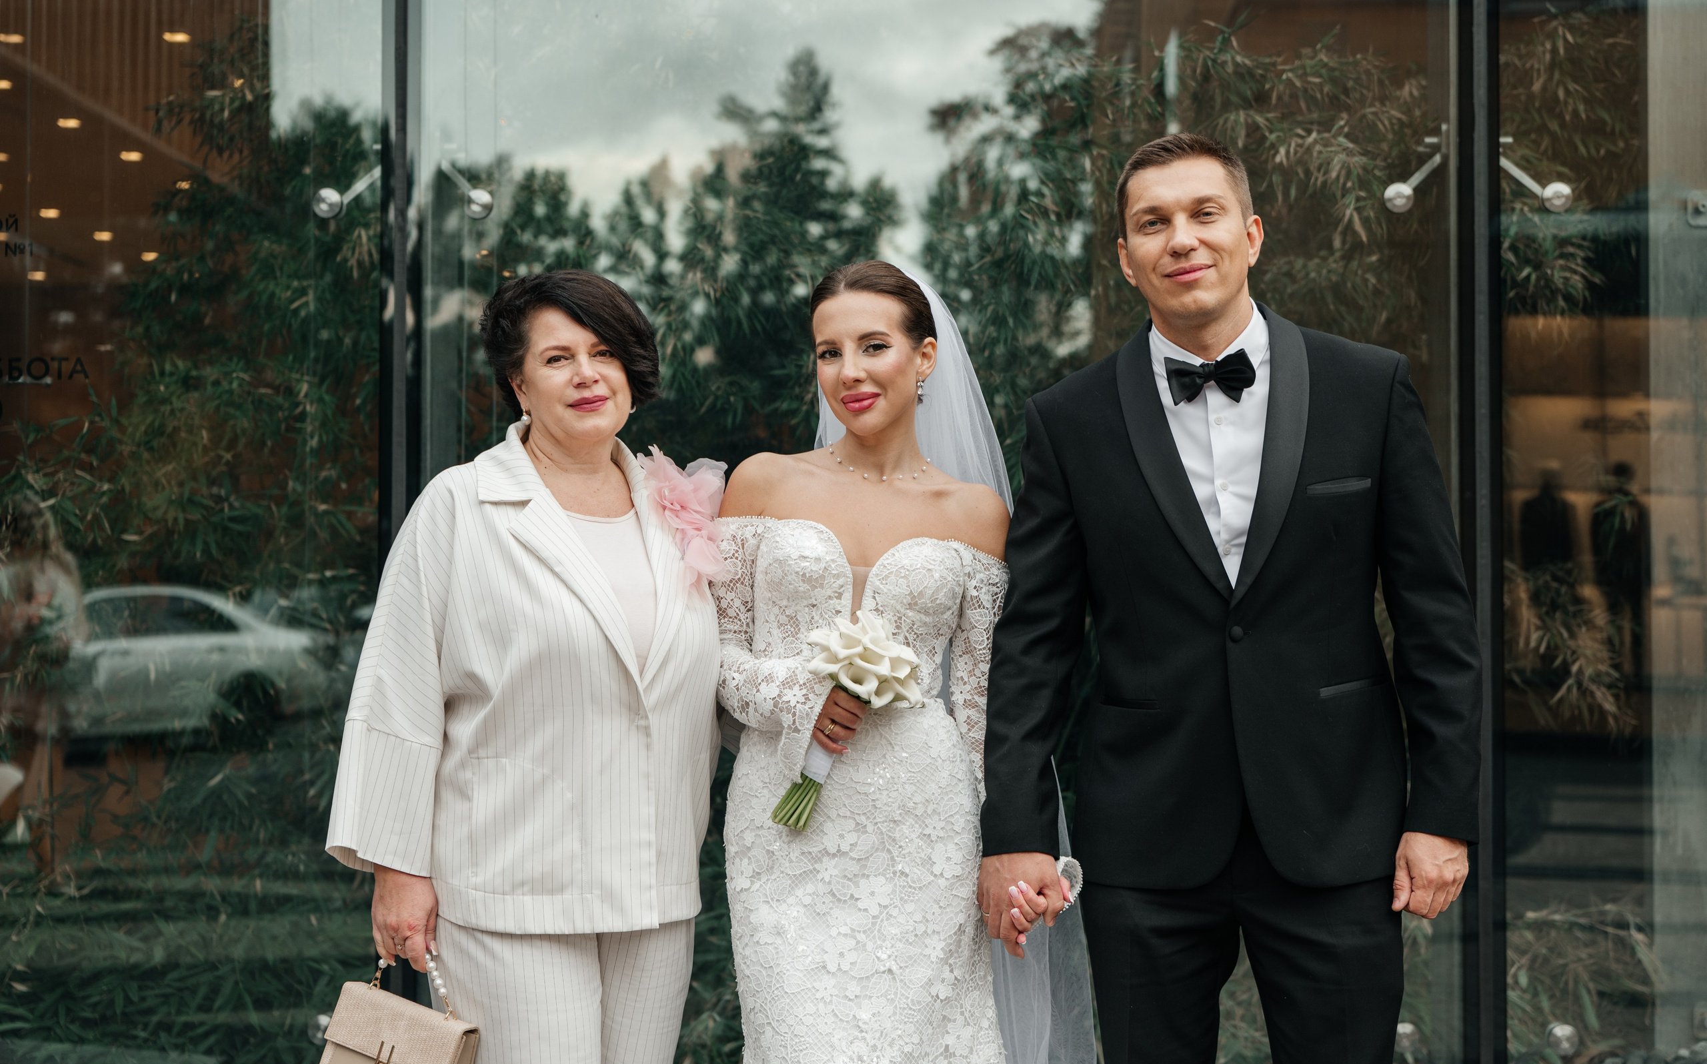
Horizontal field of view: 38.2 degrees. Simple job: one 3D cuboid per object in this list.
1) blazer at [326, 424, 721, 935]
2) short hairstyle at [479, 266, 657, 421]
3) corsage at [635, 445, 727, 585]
[{"bbox_3d":[-0.410,0.186,3.140,0.525,0.635,0.310,1,-2,-20],"label":"blazer"},{"bbox_3d":[-0.359,-0.235,3.120,0.215,0.195,0.220,-4,-6,-16],"label":"short hairstyle"},{"bbox_3d":[-0.214,-0.022,3.080,0.120,0.170,0.090,1,-2,-19],"label":"corsage"}]

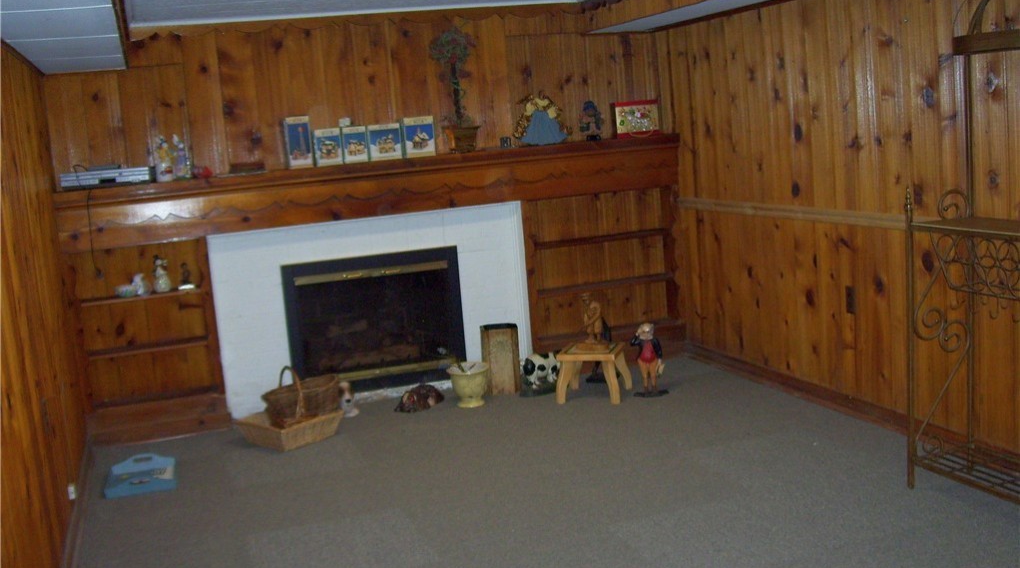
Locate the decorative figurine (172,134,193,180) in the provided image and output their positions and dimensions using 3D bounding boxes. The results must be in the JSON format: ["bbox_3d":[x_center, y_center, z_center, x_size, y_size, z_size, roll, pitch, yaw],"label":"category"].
[{"bbox_3d":[-1.679,-0.644,5.407,0.090,0.225,0.080,-7,9,-15],"label":"decorative figurine"}]

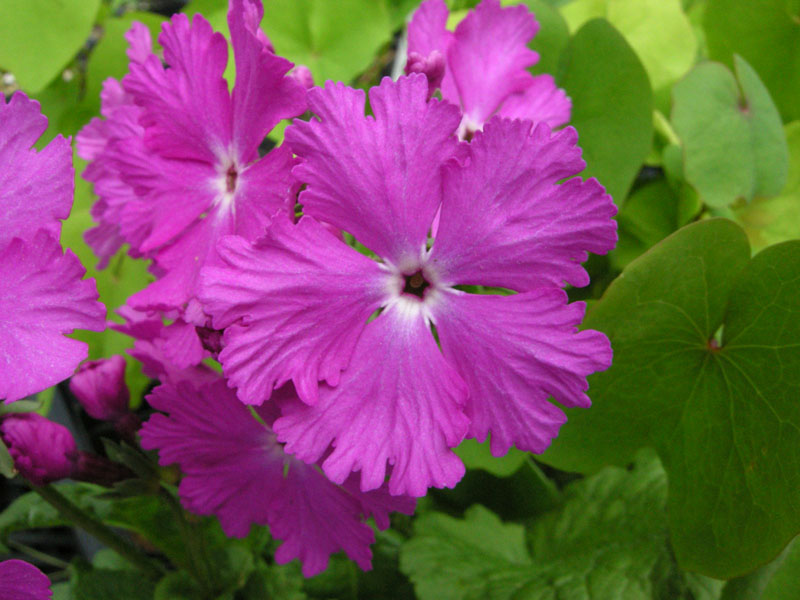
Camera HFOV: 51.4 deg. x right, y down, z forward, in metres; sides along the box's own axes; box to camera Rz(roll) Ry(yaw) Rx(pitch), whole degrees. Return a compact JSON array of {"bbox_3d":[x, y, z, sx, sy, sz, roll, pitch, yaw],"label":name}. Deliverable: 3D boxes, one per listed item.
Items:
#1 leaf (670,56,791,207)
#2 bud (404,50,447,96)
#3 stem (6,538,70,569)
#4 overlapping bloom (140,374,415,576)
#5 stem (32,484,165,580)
[{"bbox_3d":[0.071,-0.036,0.180,0.025,0.010,0.032,3,73,7],"label":"leaf"},{"bbox_3d":[0.004,-0.037,0.137,0.006,0.008,0.006,3,15,-1],"label":"bud"},{"bbox_3d":[-0.079,0.056,0.181,0.002,0.015,0.002,-52,29,0],"label":"stem"},{"bbox_3d":[-0.018,0.025,0.127,0.041,0.013,0.033,-6,71,-16],"label":"overlapping bloom"},{"bbox_3d":[-0.054,0.042,0.151,0.003,0.032,0.003,-36,34,0],"label":"stem"}]

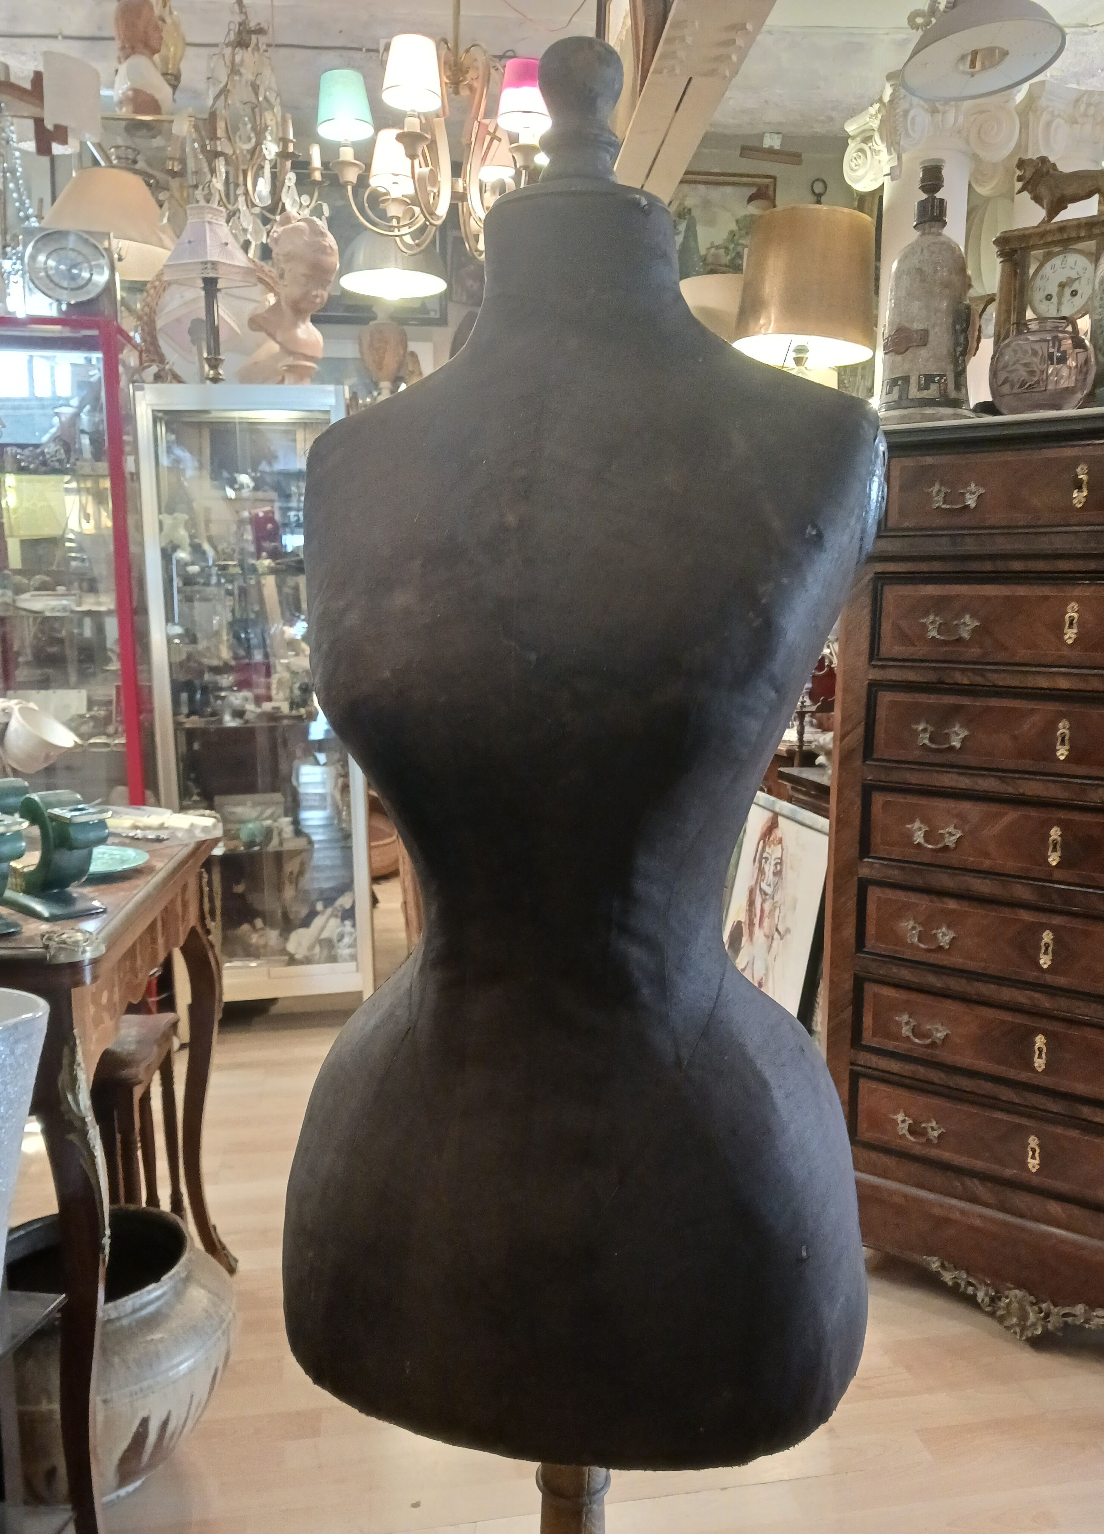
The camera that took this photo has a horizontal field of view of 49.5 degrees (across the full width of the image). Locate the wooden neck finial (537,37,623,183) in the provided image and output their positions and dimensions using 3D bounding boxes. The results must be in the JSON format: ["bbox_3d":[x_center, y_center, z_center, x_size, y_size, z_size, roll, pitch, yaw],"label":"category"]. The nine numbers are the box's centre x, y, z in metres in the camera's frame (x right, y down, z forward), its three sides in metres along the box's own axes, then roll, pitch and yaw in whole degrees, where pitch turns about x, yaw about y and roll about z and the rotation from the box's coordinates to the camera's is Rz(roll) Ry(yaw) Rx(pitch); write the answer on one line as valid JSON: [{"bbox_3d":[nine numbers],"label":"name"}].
[{"bbox_3d":[0.017,-0.392,0.720,0.050,0.087,0.050,-1,11,0],"label":"wooden neck finial"}]

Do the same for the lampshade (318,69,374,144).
[{"bbox_3d":[-0.417,-1.342,2.420,0.114,0.108,0.114,-1,11,0],"label":"lampshade"}]

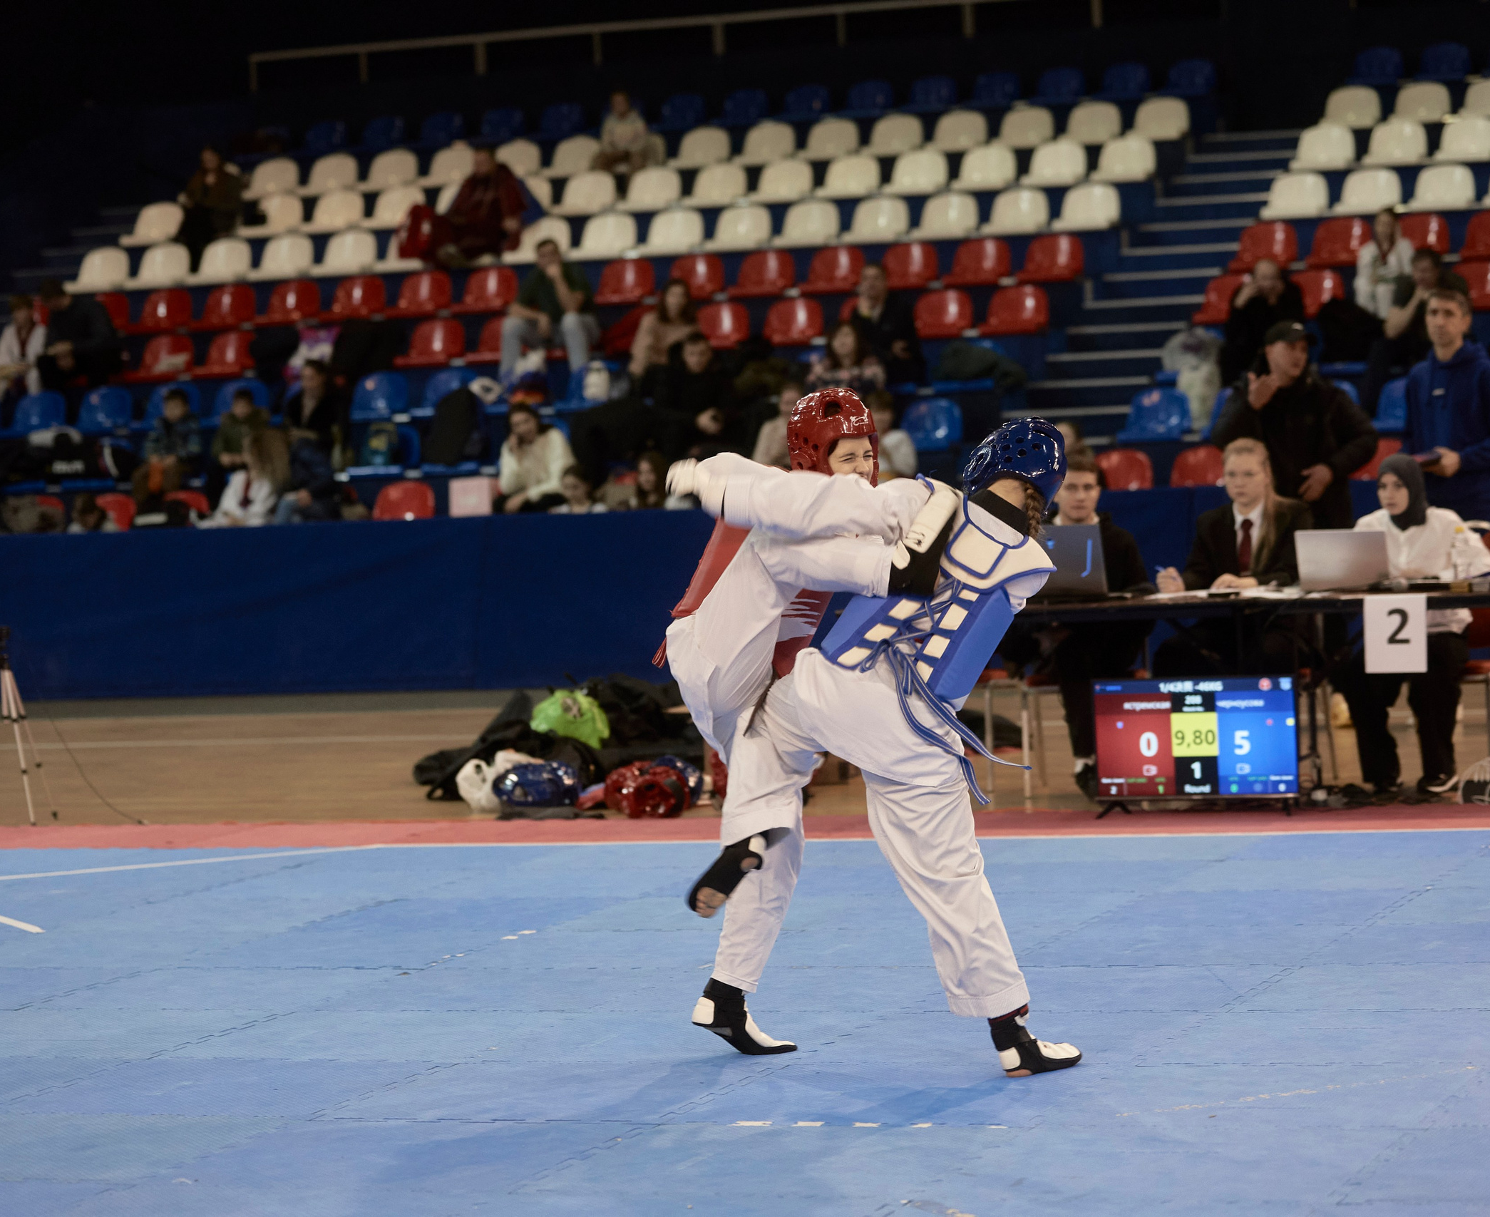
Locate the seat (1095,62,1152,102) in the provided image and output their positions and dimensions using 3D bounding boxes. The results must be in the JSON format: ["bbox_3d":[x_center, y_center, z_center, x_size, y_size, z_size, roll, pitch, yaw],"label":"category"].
[{"bbox_3d":[2.620,-3.630,31.459,0.395,0.290,0.355,-2,3,20],"label":"seat"}]

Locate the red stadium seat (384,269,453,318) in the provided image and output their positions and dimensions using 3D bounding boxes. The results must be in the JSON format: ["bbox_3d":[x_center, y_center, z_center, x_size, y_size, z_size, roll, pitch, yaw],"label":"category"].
[{"bbox_3d":[-2.237,-2.138,31.071,0.410,0.320,0.380,-2,3,19],"label":"red stadium seat"}]

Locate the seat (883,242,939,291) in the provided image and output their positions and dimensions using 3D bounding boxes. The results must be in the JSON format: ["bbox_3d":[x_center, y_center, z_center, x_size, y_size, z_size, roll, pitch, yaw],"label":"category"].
[{"bbox_3d":[1.032,-2.167,28.866,0.410,0.310,0.370,-2,3,20],"label":"seat"}]

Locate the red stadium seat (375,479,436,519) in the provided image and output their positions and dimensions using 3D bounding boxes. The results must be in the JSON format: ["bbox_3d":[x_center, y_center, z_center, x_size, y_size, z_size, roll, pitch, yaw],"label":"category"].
[{"bbox_3d":[-1.907,-0.570,25.524,0.395,0.290,0.355,-2,3,20],"label":"red stadium seat"}]

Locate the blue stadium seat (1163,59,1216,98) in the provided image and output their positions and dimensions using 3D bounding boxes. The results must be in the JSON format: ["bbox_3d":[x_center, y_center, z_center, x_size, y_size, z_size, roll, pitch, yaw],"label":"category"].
[{"bbox_3d":[3.455,-4.153,35.757,0.400,0.305,0.390,-2,3,20],"label":"blue stadium seat"}]

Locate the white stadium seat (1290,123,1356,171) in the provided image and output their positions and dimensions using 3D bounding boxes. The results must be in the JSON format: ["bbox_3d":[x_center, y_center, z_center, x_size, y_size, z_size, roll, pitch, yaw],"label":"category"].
[{"bbox_3d":[3.900,-3.098,30.649,0.410,0.315,0.390,-2,3,18],"label":"white stadium seat"}]

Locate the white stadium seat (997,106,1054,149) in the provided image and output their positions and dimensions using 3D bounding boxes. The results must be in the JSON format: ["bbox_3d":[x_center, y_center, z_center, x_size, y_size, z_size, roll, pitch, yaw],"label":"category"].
[{"bbox_3d":[2.001,-3.449,32.733,0.410,0.320,0.380,-2,3,19],"label":"white stadium seat"}]

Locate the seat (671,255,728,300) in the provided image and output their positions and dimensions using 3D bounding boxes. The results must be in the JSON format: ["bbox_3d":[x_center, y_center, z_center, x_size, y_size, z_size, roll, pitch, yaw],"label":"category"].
[{"bbox_3d":[-0.344,-2.147,29.770,0.400,0.315,0.370,-2,3,20],"label":"seat"}]

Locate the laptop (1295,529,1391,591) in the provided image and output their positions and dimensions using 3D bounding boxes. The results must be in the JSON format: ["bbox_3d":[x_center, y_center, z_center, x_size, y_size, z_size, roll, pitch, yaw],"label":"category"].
[{"bbox_3d":[2.121,-0.171,16.085,0.320,0.210,0.270,-2,3,20],"label":"laptop"}]

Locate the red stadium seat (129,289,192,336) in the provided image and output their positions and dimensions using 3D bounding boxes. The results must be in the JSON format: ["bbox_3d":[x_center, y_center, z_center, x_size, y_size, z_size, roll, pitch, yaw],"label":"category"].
[{"bbox_3d":[-3.903,-1.995,30.667,0.410,0.310,0.370,-2,3,20],"label":"red stadium seat"}]

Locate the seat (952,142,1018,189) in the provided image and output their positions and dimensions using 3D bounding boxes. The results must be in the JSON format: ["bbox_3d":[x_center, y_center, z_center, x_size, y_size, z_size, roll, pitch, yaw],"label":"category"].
[{"bbox_3d":[1.651,-3.031,31.393,0.410,0.315,0.390,-2,3,18],"label":"seat"}]

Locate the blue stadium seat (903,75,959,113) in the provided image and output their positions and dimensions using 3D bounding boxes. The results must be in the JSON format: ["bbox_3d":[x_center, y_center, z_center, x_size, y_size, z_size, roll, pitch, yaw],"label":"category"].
[{"bbox_3d":[1.359,-3.776,33.626,0.410,0.300,0.380,-2,3,18],"label":"blue stadium seat"}]

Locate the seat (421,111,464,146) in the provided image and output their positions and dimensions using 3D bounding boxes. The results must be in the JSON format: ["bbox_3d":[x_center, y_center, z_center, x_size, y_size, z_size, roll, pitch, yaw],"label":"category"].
[{"bbox_3d":[-2.337,-3.587,34.453,0.400,0.315,0.370,-2,3,20],"label":"seat"}]

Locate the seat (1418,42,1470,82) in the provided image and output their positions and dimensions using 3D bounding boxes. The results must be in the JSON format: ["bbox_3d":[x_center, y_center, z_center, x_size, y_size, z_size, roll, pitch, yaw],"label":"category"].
[{"bbox_3d":[4.970,-3.879,32.422,0.410,0.300,0.380,-2,3,18],"label":"seat"}]

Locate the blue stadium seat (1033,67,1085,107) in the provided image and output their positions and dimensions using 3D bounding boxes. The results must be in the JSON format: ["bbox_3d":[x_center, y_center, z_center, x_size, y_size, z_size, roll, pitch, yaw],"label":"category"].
[{"bbox_3d":[2.281,-3.798,33.319,0.410,0.300,0.380,-2,3,18],"label":"blue stadium seat"}]

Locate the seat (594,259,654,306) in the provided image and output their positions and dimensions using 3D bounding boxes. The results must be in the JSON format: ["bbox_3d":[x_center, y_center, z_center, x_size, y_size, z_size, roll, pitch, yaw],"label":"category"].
[{"bbox_3d":[-0.757,-2.073,28.991,0.395,0.290,0.355,-2,3,20],"label":"seat"}]

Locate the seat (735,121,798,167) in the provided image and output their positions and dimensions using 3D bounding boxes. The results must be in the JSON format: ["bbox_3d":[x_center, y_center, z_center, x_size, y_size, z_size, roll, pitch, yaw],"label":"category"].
[{"bbox_3d":[0.154,-3.319,32.579,0.400,0.315,0.370,-2,3,20],"label":"seat"}]

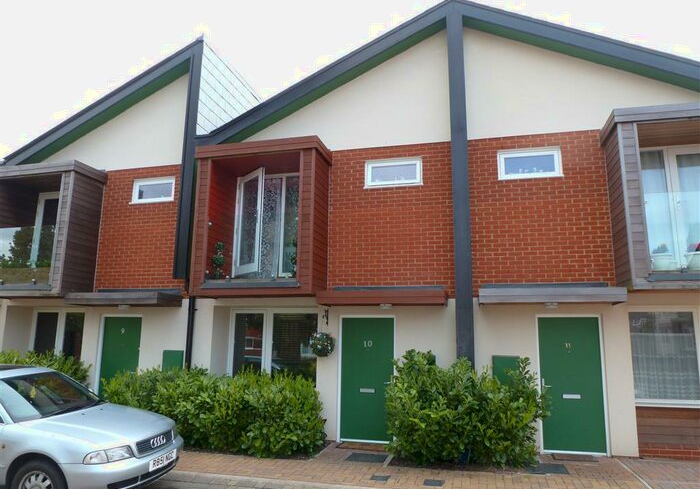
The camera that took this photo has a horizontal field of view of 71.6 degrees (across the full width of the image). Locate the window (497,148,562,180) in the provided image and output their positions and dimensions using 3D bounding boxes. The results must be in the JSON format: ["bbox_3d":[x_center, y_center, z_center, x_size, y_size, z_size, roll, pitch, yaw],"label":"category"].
[{"bbox_3d":[2.953,-1.318,7.960,1.000,0.495,0.100,-2,-9,13],"label":"window"}]

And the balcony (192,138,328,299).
[{"bbox_3d":[-1.499,-0.382,8.407,2.189,2.574,0.940,-2,-9,13],"label":"balcony"}]

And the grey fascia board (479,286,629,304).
[{"bbox_3d":[2.859,0.731,6.931,1.958,0.202,0.140,-2,-9,13],"label":"grey fascia board"}]

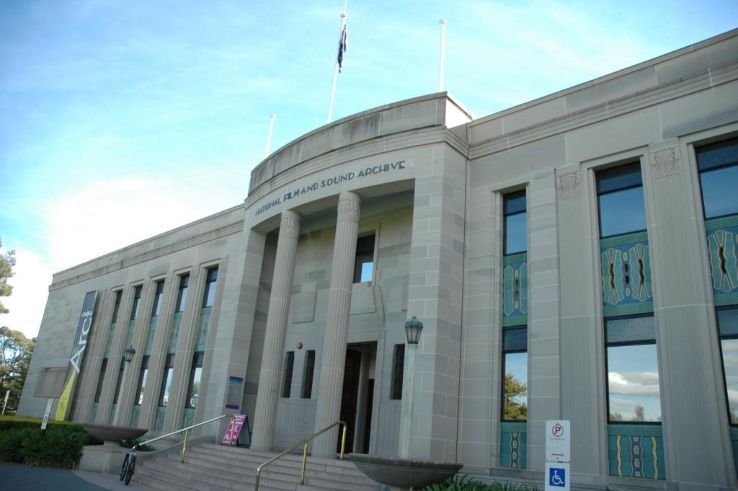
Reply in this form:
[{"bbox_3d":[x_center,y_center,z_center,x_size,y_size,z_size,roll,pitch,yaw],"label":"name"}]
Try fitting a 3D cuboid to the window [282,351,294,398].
[{"bbox_3d":[-2.791,4.621,19.675,0.430,1.640,0.150,-13,-27,40],"label":"window"}]

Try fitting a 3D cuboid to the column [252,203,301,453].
[{"bbox_3d":[-2.914,2.435,17.760,0.720,7.750,0.720,-13,-27,40],"label":"column"}]

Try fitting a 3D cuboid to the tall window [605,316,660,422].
[{"bbox_3d":[6.282,2.933,13.206,1.206,2.586,0.204,-13,-27,40],"label":"tall window"}]

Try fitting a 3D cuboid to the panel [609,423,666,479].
[{"bbox_3d":[5.364,4.130,11.123,1.060,1.020,0.100,-13,-27,40],"label":"panel"}]

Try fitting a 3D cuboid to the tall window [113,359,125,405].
[{"bbox_3d":[-13.810,7.560,30.935,1.206,2.627,0.204,-13,-27,40],"label":"tall window"}]

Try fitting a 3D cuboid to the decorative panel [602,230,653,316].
[{"bbox_3d":[5.753,0.630,12.382,1.050,1.900,0.100,-13,-27,40],"label":"decorative panel"}]

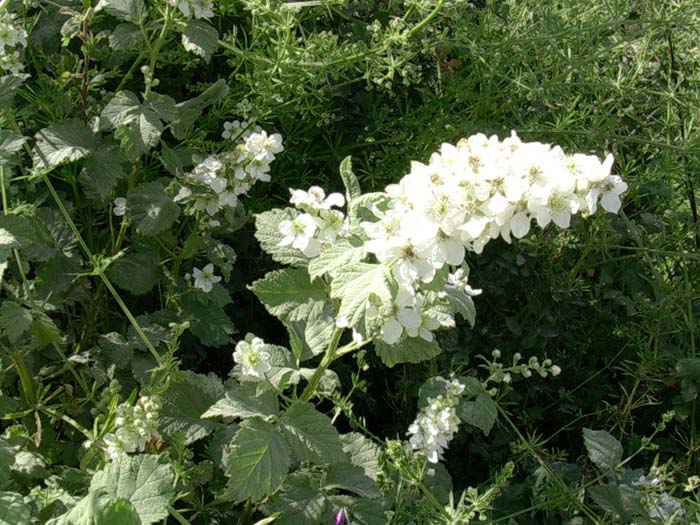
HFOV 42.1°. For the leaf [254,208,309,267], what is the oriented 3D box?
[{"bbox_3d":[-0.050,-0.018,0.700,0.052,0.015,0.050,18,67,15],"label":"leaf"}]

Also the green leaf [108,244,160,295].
[{"bbox_3d":[-0.232,0.007,0.980,0.054,0.012,0.061,13,64,7],"label":"green leaf"}]

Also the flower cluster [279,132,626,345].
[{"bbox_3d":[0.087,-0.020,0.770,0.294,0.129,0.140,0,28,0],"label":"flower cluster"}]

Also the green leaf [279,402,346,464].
[{"bbox_3d":[-0.030,0.135,0.720,0.057,0.014,0.048,33,57,12],"label":"green leaf"}]

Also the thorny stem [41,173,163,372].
[{"bbox_3d":[-0.227,0.004,0.830,0.018,0.015,0.222,-32,74,-13],"label":"thorny stem"}]

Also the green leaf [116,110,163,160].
[{"bbox_3d":[-0.229,-0.138,0.990,0.046,0.018,0.056,12,61,7],"label":"green leaf"}]

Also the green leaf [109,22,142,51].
[{"bbox_3d":[-0.276,-0.278,1.120,0.042,0.023,0.030,0,28,0],"label":"green leaf"}]

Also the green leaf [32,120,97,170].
[{"bbox_3d":[-0.314,-0.129,1.000,0.072,0.016,0.071,-15,56,-3],"label":"green leaf"}]

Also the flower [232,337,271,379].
[{"bbox_3d":[-0.079,0.077,0.740,0.033,0.016,0.035,-4,69,5],"label":"flower"}]

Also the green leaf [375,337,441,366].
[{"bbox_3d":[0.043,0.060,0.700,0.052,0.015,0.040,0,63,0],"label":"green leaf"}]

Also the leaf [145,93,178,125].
[{"bbox_3d":[-0.217,-0.178,1.050,0.039,0.026,0.030,0,28,0],"label":"leaf"}]

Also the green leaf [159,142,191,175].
[{"bbox_3d":[-0.196,-0.117,1.020,0.038,0.015,0.038,6,60,3],"label":"green leaf"}]

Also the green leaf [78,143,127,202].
[{"bbox_3d":[-0.279,-0.102,1.030,0.057,0.053,0.035,0,28,0],"label":"green leaf"}]

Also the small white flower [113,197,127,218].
[{"bbox_3d":[-0.266,-0.065,1.050,0.018,0.023,0.014,0,11,0],"label":"small white flower"}]

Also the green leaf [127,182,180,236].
[{"bbox_3d":[-0.212,-0.058,0.980,0.057,0.013,0.068,-15,65,-10],"label":"green leaf"}]

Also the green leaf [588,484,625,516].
[{"bbox_3d":[0.268,0.248,0.950,0.039,0.010,0.031,-39,63,-15],"label":"green leaf"}]

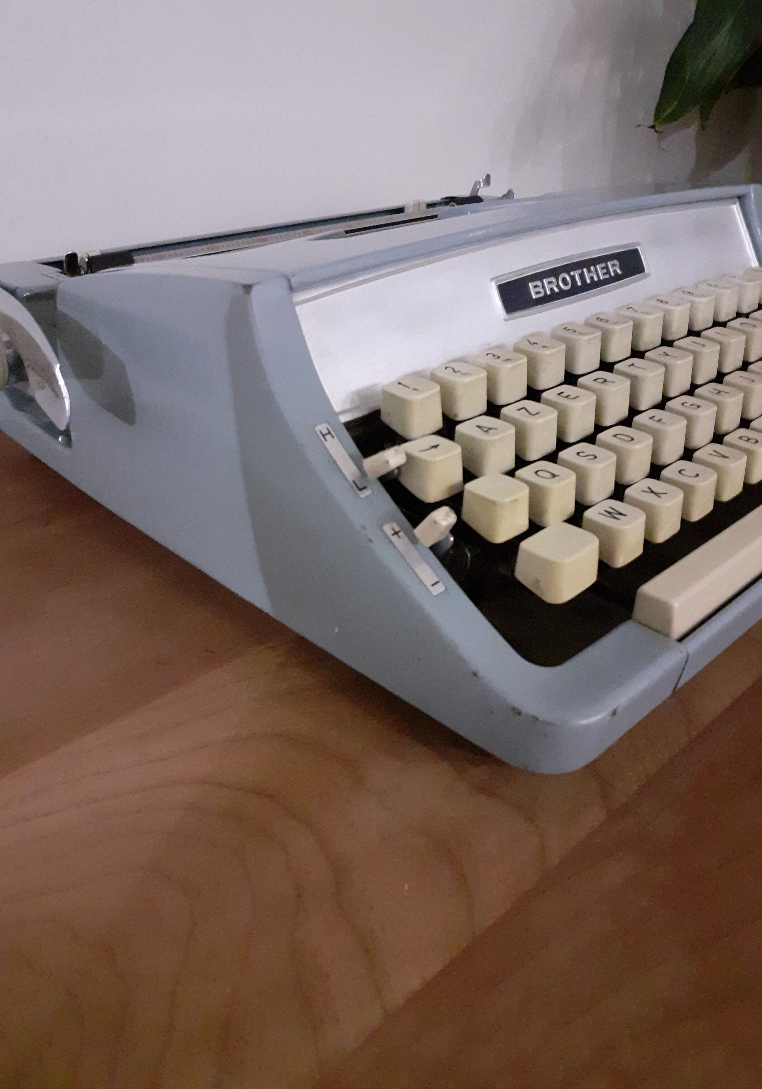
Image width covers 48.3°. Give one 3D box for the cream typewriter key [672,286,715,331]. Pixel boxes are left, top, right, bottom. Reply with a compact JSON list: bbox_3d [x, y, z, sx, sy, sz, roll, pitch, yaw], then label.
[{"bbox_3d":[0.119,-0.090,0.325,0.013,0.013,0.014,-25,37,-37],"label":"cream typewriter key"}]

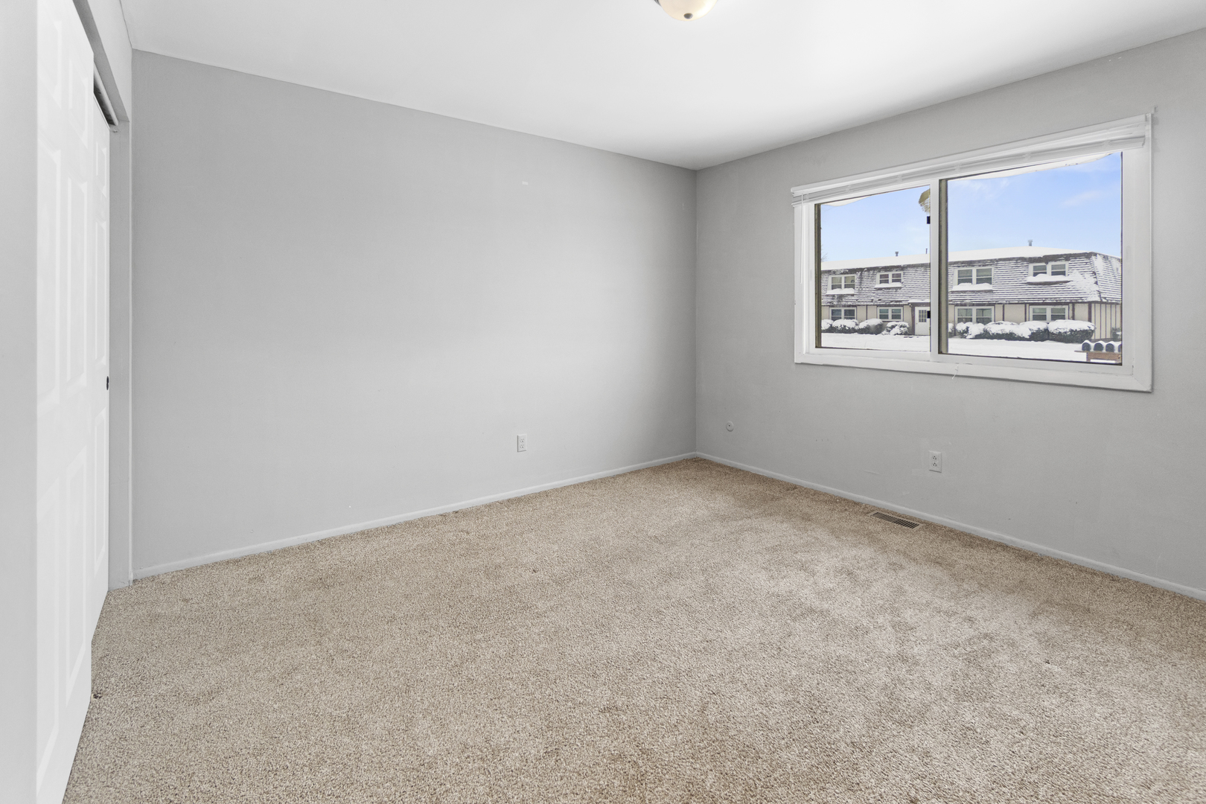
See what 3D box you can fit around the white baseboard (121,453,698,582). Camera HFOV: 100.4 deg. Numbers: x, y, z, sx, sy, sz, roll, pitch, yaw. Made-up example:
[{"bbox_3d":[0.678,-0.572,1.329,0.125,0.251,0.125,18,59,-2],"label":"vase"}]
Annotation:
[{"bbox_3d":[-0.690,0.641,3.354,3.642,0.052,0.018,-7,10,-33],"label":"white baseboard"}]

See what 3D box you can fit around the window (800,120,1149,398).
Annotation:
[{"bbox_3d":[1.976,-0.803,3.003,0.100,1.260,1.782,-6,9,-39],"label":"window"}]

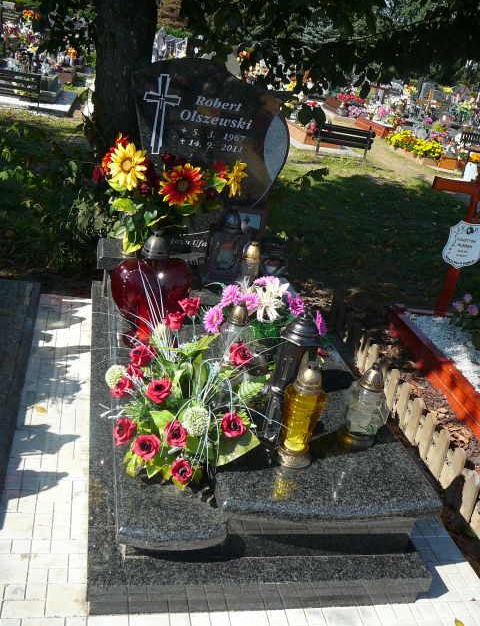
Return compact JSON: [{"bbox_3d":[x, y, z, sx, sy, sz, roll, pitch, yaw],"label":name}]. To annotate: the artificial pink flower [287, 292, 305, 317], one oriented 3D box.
[{"bbox_3d":[0.208,-0.036,2.431,0.064,0.083,0.050,-6,28,-34],"label":"artificial pink flower"}]

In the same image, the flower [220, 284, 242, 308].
[{"bbox_3d":[-0.032,-0.066,2.429,0.075,0.079,0.050,9,23,-4],"label":"flower"}]

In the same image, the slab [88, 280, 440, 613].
[{"bbox_3d":[-0.100,0.259,2.621,0.968,0.319,2.021,5,24,-14],"label":"slab"}]

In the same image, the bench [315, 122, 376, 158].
[{"bbox_3d":[2.392,-4.046,15.175,1.480,0.730,0.520,1,25,-22],"label":"bench"}]

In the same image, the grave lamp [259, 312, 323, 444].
[{"bbox_3d":[0.141,0.197,1.879,0.116,0.463,0.116,5,24,-14],"label":"grave lamp"}]

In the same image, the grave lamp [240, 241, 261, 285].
[{"bbox_3d":[0.072,-0.247,3.194,0.089,0.219,0.089,5,24,-14],"label":"grave lamp"}]

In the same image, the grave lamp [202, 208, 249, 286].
[{"bbox_3d":[-0.044,-0.328,3.138,0.179,0.369,0.179,5,24,-14],"label":"grave lamp"}]

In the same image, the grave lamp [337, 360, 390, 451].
[{"bbox_3d":[0.398,0.283,2.022,0.141,0.286,0.141,5,24,-14],"label":"grave lamp"}]

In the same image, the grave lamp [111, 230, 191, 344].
[{"bbox_3d":[-0.349,-0.091,2.501,0.305,0.471,0.189,5,24,-14],"label":"grave lamp"}]

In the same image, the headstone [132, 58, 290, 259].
[{"bbox_3d":[-0.171,-0.701,3.096,0.764,0.935,0.083,5,24,-14],"label":"headstone"}]

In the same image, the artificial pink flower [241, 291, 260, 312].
[{"bbox_3d":[0.039,-0.043,2.390,0.070,0.070,0.050,5,24,-14],"label":"artificial pink flower"}]

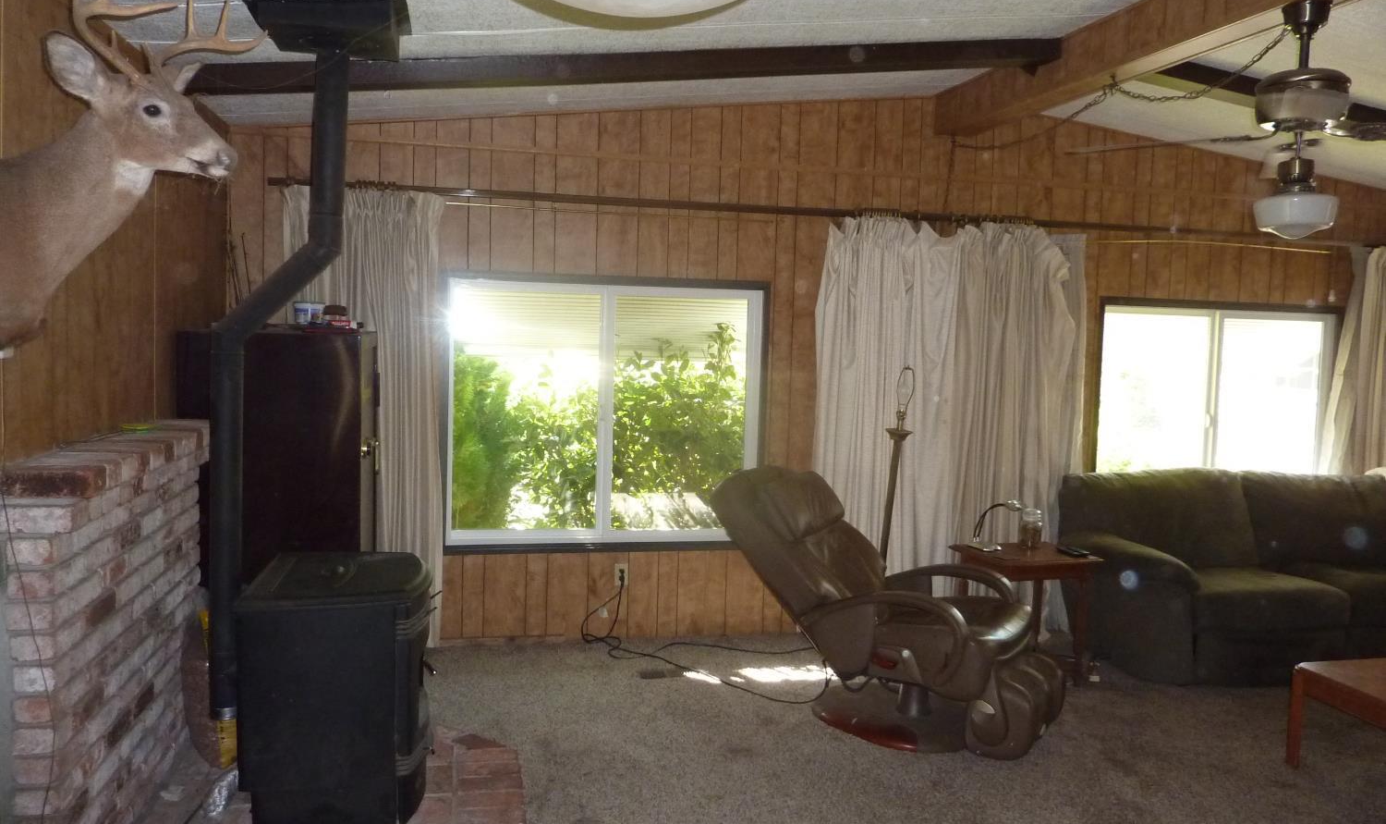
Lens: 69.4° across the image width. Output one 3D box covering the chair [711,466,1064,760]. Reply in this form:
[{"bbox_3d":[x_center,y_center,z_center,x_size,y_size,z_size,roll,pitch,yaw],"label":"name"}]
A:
[{"bbox_3d":[0.797,0.750,4.017,1.310,0.985,0.700,4,4,27],"label":"chair"}]

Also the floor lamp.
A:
[{"bbox_3d":[0.959,0.487,4.816,0.260,1.423,0.260,5,3,-14],"label":"floor lamp"}]

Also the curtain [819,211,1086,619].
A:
[{"bbox_3d":[1.331,0.114,5.220,1.440,2.110,0.200,1,3,-14],"label":"curtain"}]

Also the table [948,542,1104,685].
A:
[{"bbox_3d":[1.533,0.942,4.622,0.535,0.570,0.470,1,3,-14],"label":"table"}]

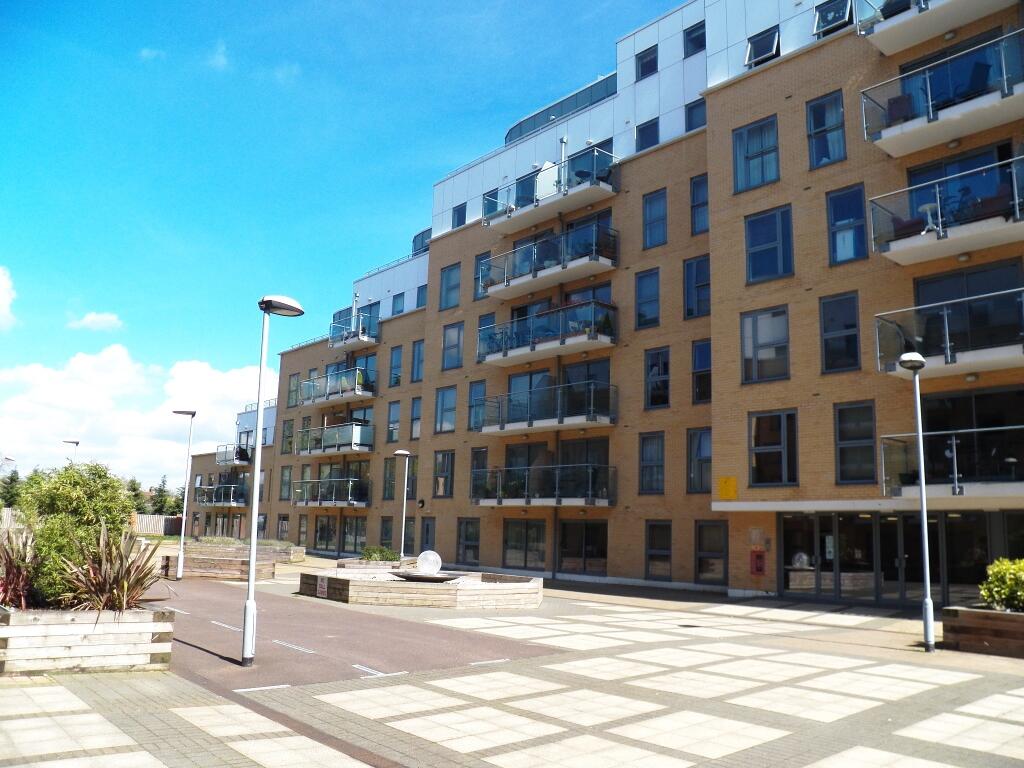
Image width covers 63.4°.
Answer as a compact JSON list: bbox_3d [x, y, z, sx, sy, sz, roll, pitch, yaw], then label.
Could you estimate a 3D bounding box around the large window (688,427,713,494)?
[{"bbox_3d":[6.044,2.363,25.718,0.130,2.016,1.397,11,-14,-40],"label":"large window"}]

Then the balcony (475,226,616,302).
[{"bbox_3d":[1.300,-4.577,32.036,1.185,1.390,6.625,8,-11,-39],"label":"balcony"}]

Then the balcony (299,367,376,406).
[{"bbox_3d":[-9.501,0.270,45.090,1.250,1.370,6.250,11,-14,-40],"label":"balcony"}]

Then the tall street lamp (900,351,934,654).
[{"bbox_3d":[6.748,1.921,13.821,0.650,4.950,0.330,8,-11,-39],"label":"tall street lamp"}]

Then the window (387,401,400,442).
[{"bbox_3d":[-5.948,1.936,42.063,0.120,2.050,1.040,8,-11,-39],"label":"window"}]

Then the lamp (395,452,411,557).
[{"bbox_3d":[-3.926,4.447,28.905,0.580,4.374,0.360,11,-14,-40],"label":"lamp"}]

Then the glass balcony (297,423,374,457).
[{"bbox_3d":[-9.660,3.123,44.898,1.330,1.420,6.350,11,-14,-41],"label":"glass balcony"}]

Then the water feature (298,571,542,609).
[{"bbox_3d":[-2.050,4.895,19.907,5.500,0.500,5.500,11,-14,-40],"label":"water feature"}]

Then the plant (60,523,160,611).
[{"bbox_3d":[-4.823,2.192,9.950,1.130,1.040,1.050,6,-11,-25],"label":"plant"}]

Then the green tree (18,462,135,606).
[{"bbox_3d":[-5.263,1.819,10.009,1.370,1.770,1.330,2,-10,0],"label":"green tree"}]

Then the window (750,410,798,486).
[{"bbox_3d":[6.991,1.725,22.124,0.120,2.050,1.460,11,-13,-41],"label":"window"}]

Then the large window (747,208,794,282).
[{"bbox_3d":[7.224,-3.871,23.203,0.150,1.988,1.426,11,-14,-41],"label":"large window"}]

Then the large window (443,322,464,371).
[{"bbox_3d":[-2.571,-1.664,36.930,0.120,2.080,1.430,11,-13,-41],"label":"large window"}]

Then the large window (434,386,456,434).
[{"bbox_3d":[-2.897,1.159,36.681,0.150,2.018,1.416,11,-14,-41],"label":"large window"}]

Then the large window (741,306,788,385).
[{"bbox_3d":[6.968,-1.057,22.754,0.120,2.050,1.470,11,-13,-41],"label":"large window"}]

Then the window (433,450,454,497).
[{"bbox_3d":[-2.944,3.997,36.766,0.120,2.050,1.500,8,-11,-39],"label":"window"}]

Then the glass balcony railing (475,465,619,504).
[{"bbox_3d":[0.997,3.814,30.433,1.250,1.410,6.350,10,-13,-41],"label":"glass balcony railing"}]

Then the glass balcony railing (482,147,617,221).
[{"bbox_3d":[1.438,-7.413,32.477,1.330,1.380,6.250,11,-13,-41],"label":"glass balcony railing"}]

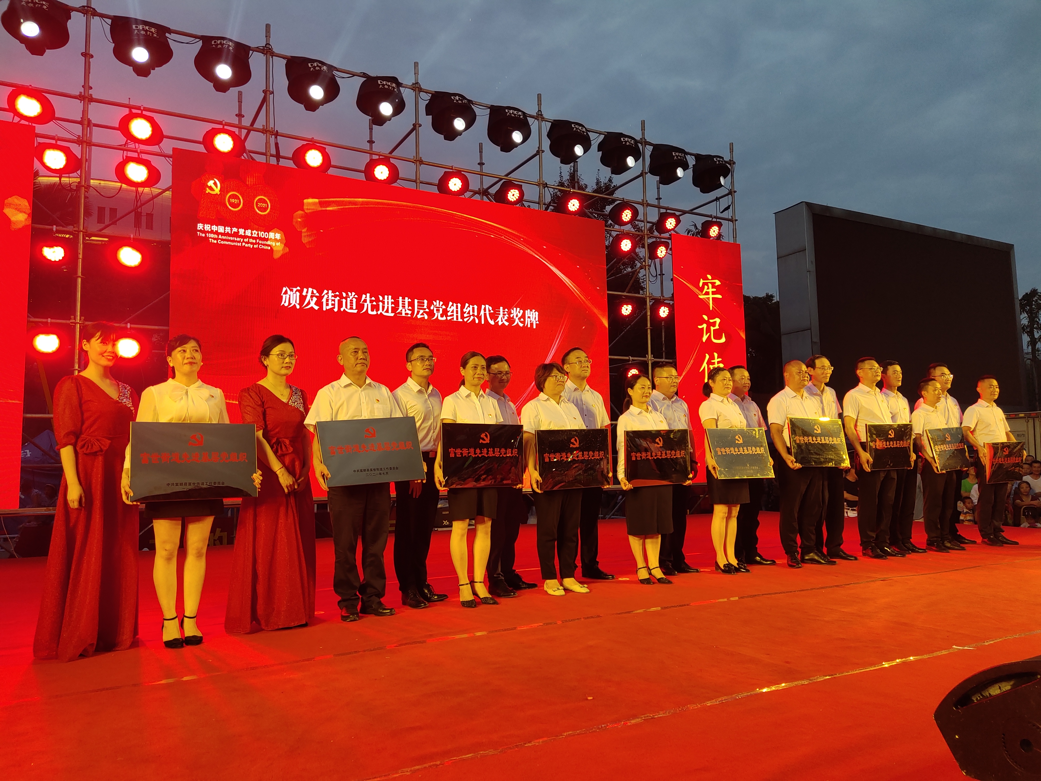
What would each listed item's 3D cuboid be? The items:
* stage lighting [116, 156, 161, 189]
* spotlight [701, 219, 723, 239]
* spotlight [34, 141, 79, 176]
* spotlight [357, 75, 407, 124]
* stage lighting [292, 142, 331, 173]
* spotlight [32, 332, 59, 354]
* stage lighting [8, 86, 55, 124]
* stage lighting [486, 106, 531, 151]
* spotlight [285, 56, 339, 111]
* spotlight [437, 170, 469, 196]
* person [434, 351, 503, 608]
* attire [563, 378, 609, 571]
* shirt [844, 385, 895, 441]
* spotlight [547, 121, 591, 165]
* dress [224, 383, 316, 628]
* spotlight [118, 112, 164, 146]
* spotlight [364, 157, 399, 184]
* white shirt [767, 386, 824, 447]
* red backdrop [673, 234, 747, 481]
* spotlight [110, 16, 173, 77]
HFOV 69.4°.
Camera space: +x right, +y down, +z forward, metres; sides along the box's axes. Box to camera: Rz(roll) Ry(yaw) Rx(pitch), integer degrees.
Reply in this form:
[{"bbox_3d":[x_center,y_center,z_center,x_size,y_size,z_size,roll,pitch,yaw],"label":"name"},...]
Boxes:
[{"bbox_3d":[-4.283,-2.444,8.415,0.430,0.310,0.270,2,-6,-28],"label":"stage lighting"},{"bbox_3d":[3.263,-2.723,12.810,0.320,0.350,0.260,2,-6,-29],"label":"spotlight"},{"bbox_3d":[-5.008,-2.506,8.129,0.460,0.350,0.290,2,-5,-29],"label":"spotlight"},{"bbox_3d":[-1.868,-3.883,10.067,0.570,0.540,0.450,2,-6,-29],"label":"spotlight"},{"bbox_3d":[-2.637,-2.935,9.485,0.460,0.350,0.290,2,-5,-29],"label":"stage lighting"},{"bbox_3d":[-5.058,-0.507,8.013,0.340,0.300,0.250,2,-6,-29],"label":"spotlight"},{"bbox_3d":[-5.248,-3.056,8.070,0.410,0.320,0.360,2,-6,-29],"label":"stage lighting"},{"bbox_3d":[-0.166,-3.803,10.933,0.570,0.570,0.530,2,-5,-29],"label":"stage lighting"},{"bbox_3d":[-2.633,-3.875,9.489,0.560,0.560,0.450,2,-6,-27],"label":"spotlight"},{"bbox_3d":[-0.926,-2.840,10.315,0.430,0.310,0.270,2,-6,-28],"label":"spotlight"},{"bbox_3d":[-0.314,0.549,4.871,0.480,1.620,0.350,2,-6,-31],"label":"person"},{"bbox_3d":[0.486,0.667,5.977,0.480,1.500,0.280,2,-6,-29],"label":"attire"},{"bbox_3d":[3.231,0.223,6.993,0.470,0.550,0.280,2,-6,-29],"label":"shirt"},{"bbox_3d":[0.750,-3.777,11.470,0.620,0.580,0.550,3,-7,-37],"label":"spotlight"},{"bbox_3d":[-1.444,0.642,4.342,0.510,1.370,0.430,3,-6,-35],"label":"dress"},{"bbox_3d":[-4.317,-2.980,8.554,0.460,0.350,0.290,2,-5,-29],"label":"spotlight"},{"bbox_3d":[-1.848,-2.909,10.017,0.400,0.350,0.280,2,-6,-29],"label":"spotlight"},{"bbox_3d":[2.373,0.221,6.480,0.450,0.530,0.300,2,-5,-25],"label":"white shirt"},{"bbox_3d":[3.163,-0.534,12.363,1.480,4.000,0.100,2,-6,-29],"label":"red backdrop"},{"bbox_3d":[-4.357,-3.941,8.653,0.620,0.570,0.550,2,-6,-29],"label":"spotlight"}]

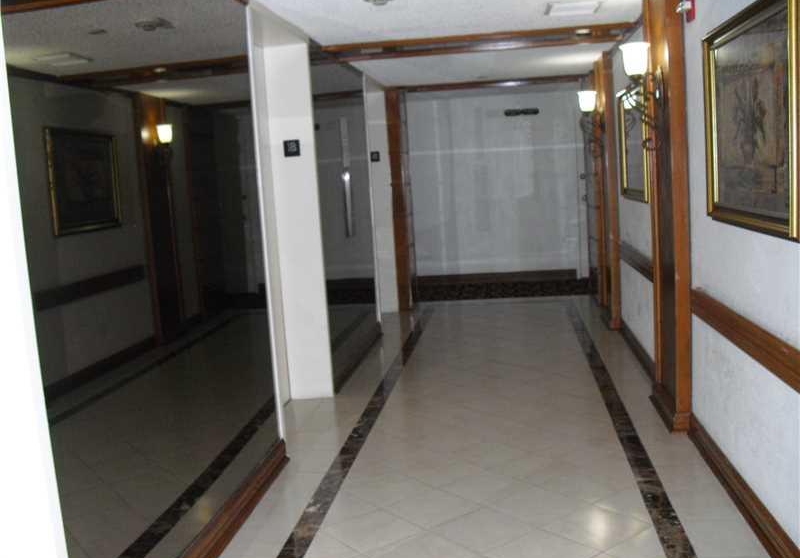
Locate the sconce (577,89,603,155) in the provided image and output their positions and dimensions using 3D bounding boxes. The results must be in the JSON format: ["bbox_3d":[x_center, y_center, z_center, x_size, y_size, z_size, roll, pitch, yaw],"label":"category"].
[{"bbox_3d":[1.688,-1.375,7.335,0.220,0.576,0.180,-3,7,8],"label":"sconce"}]

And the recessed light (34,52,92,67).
[{"bbox_3d":[-2.183,-1.443,5.438,0.274,0.026,0.324,-3,7,8],"label":"recessed light"}]

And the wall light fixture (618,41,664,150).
[{"bbox_3d":[1.319,-0.997,4.526,0.235,0.572,0.180,-3,7,8],"label":"wall light fixture"}]

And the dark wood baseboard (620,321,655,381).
[{"bbox_3d":[1.758,0.492,6.210,0.027,0.144,1.930,-3,7,8],"label":"dark wood baseboard"}]

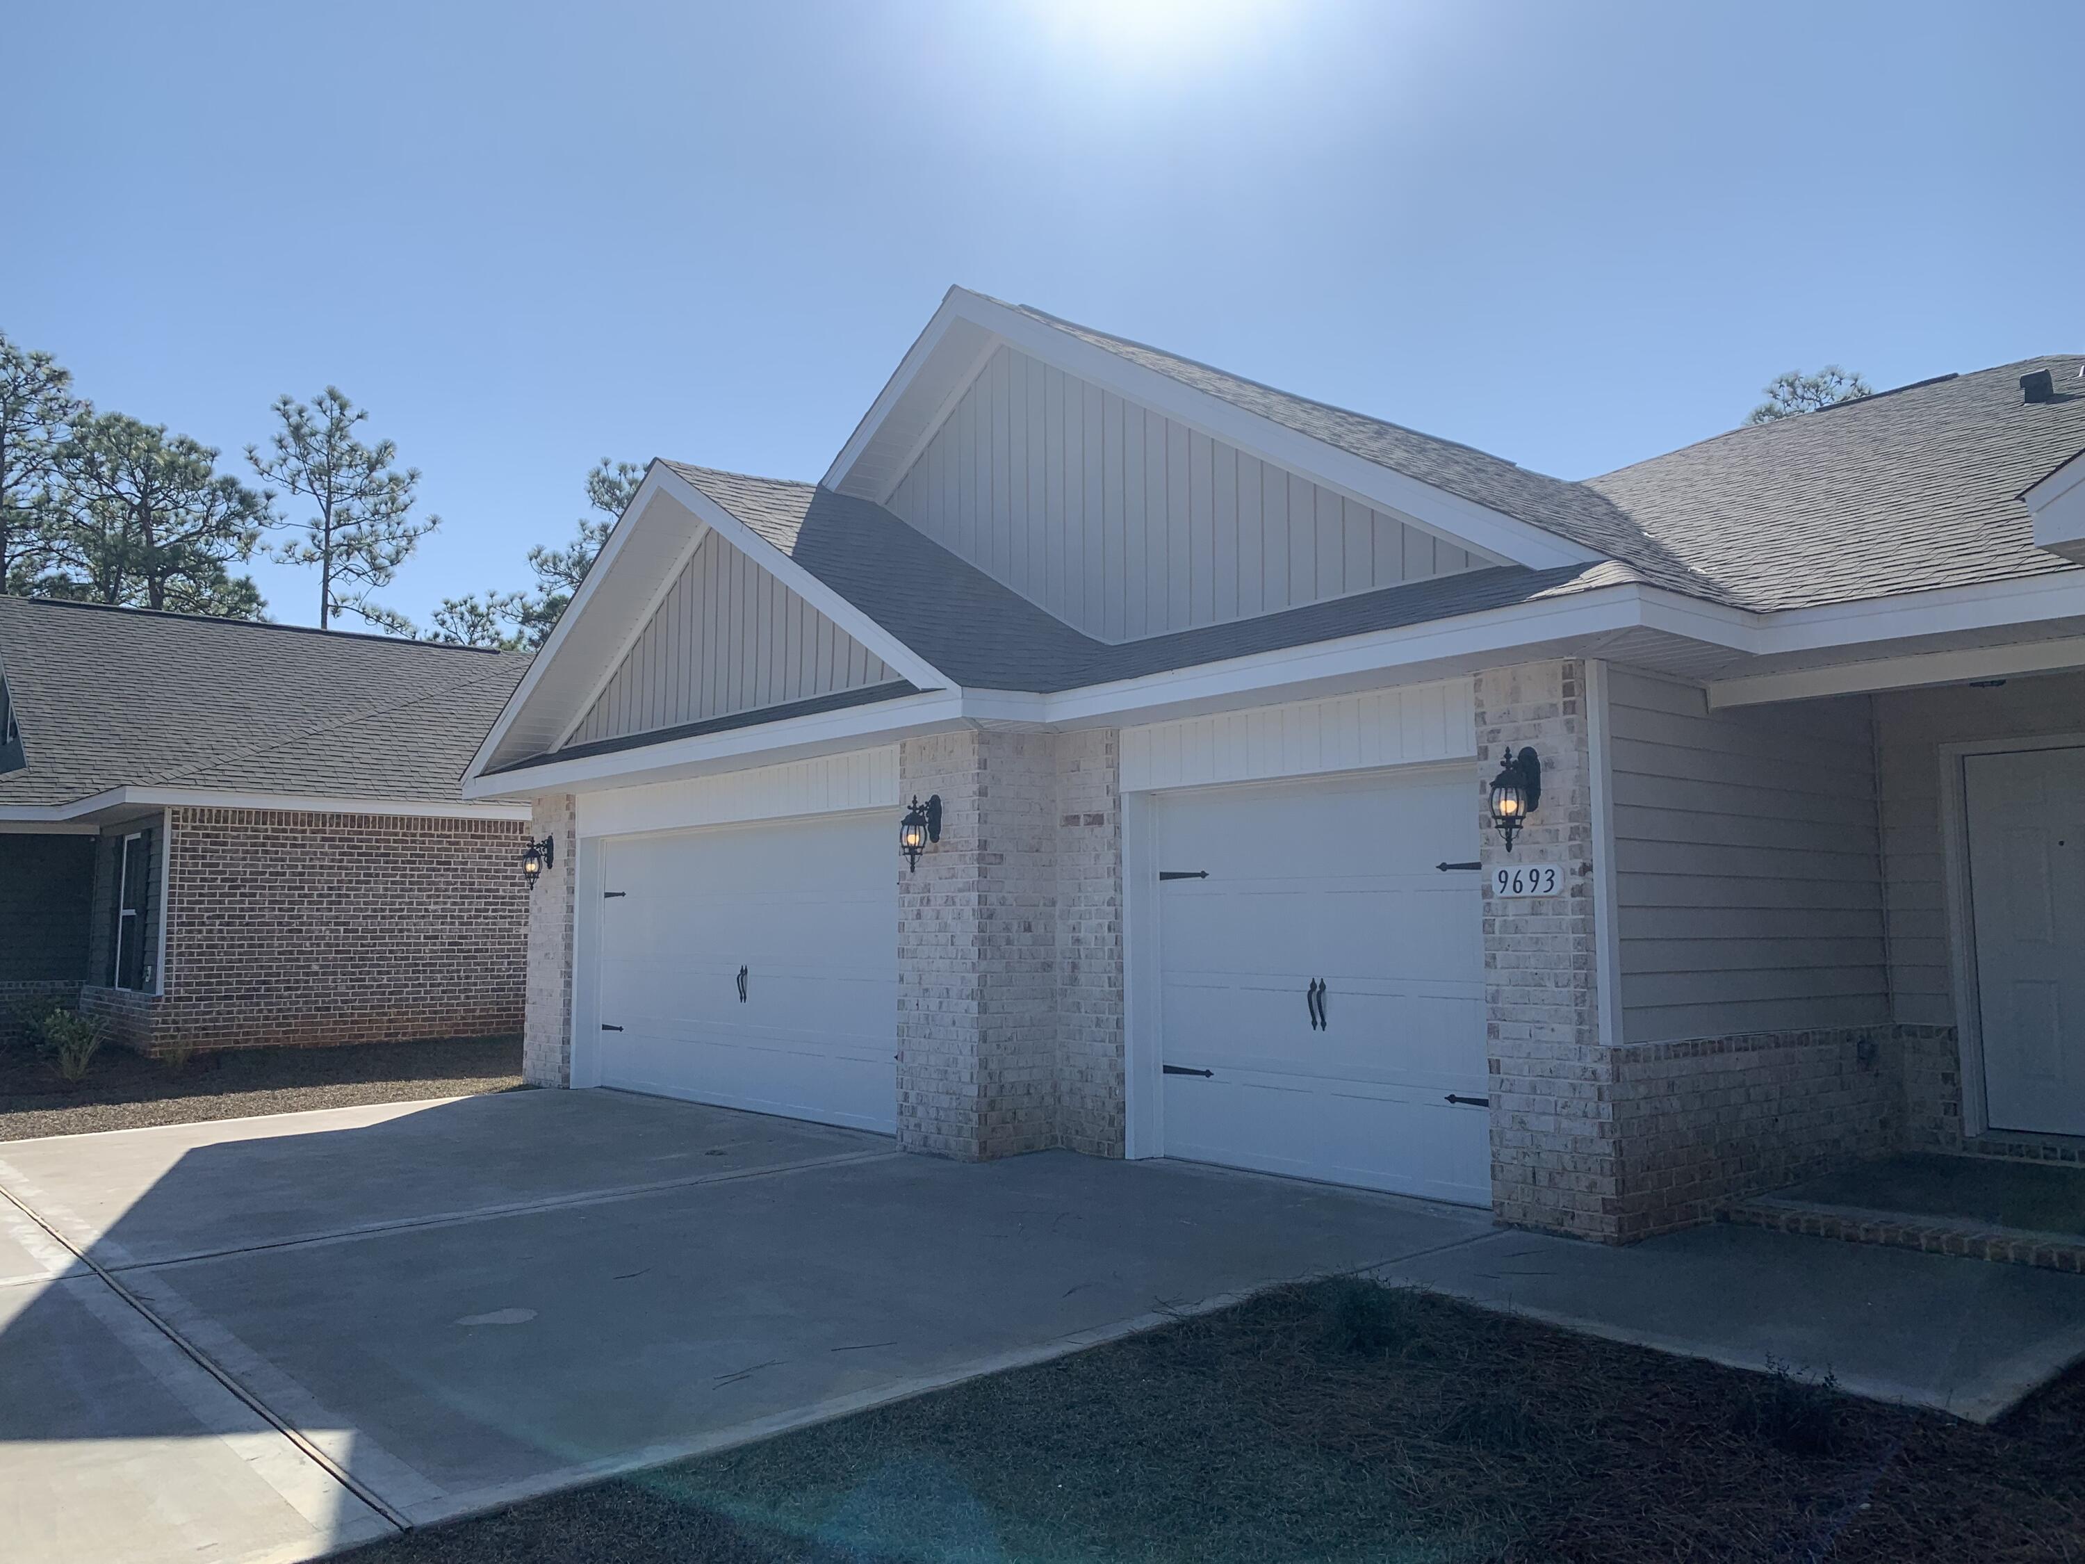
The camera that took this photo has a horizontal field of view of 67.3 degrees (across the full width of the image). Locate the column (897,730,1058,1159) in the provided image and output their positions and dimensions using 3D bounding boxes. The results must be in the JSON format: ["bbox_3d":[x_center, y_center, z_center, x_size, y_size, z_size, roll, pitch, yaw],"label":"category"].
[{"bbox_3d":[-0.406,1.014,9.774,0.625,2.551,0.820,4,-7,-40],"label":"column"}]

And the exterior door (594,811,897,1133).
[{"bbox_3d":[-2.215,1.378,11.738,0.070,2.140,4.870,4,-7,-40],"label":"exterior door"}]

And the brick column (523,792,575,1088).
[{"bbox_3d":[-4.275,1.453,14.137,0.350,2.549,0.994,4,-7,-40],"label":"brick column"}]

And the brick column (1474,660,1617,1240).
[{"bbox_3d":[2.389,0.751,7.184,0.300,2.551,0.623,4,-7,-40],"label":"brick column"}]

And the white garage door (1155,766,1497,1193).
[{"bbox_3d":[1.485,1.028,8.291,0.070,2.140,2.440,4,-7,-40],"label":"white garage door"}]

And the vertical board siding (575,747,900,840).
[{"bbox_3d":[-2.487,0.137,11.884,0.060,0.381,4.940,4,-7,-40],"label":"vertical board siding"}]

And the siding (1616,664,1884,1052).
[{"bbox_3d":[3.666,0.406,7.982,2.874,1.718,0.060,4,-7,-40],"label":"siding"}]

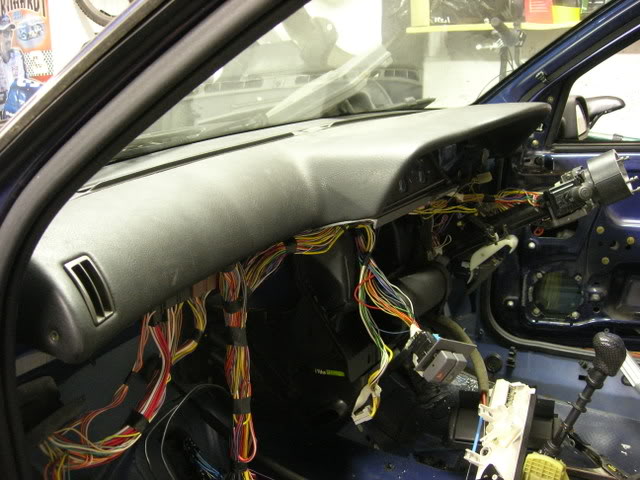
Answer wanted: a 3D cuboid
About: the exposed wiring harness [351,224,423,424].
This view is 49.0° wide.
[{"bbox_3d":[0.118,0.150,1.250,0.125,0.355,0.110,-5,20,-14],"label":"exposed wiring harness"}]

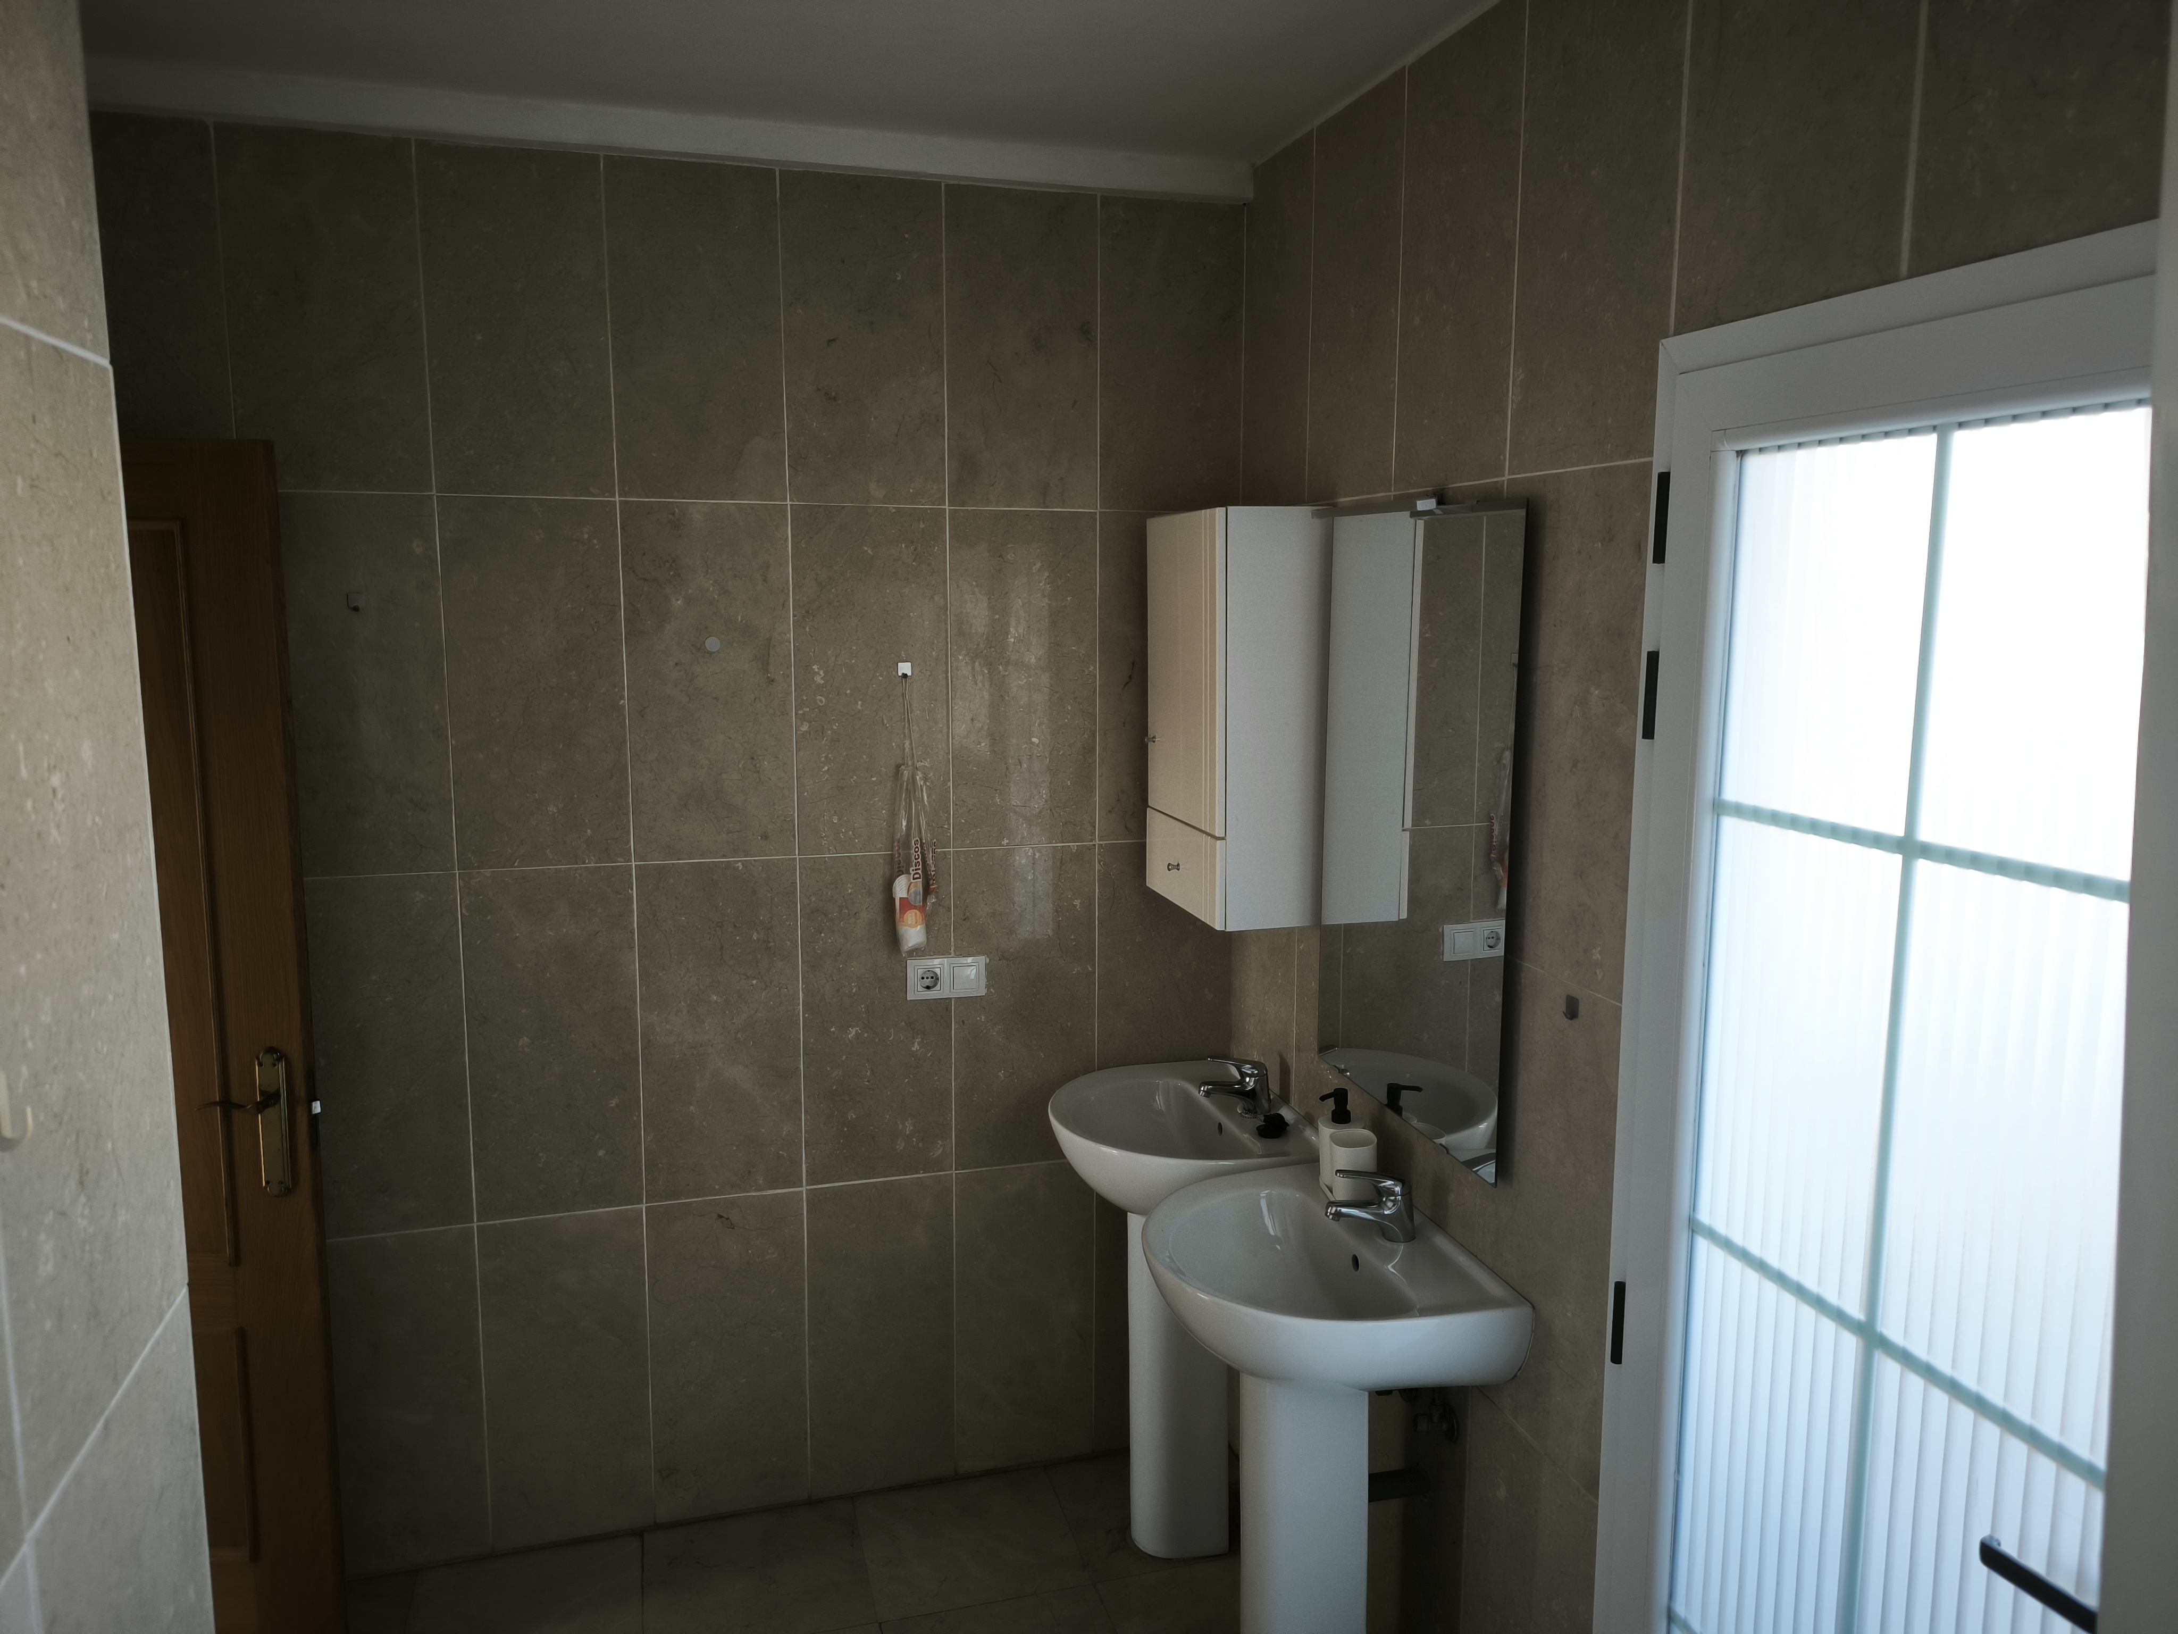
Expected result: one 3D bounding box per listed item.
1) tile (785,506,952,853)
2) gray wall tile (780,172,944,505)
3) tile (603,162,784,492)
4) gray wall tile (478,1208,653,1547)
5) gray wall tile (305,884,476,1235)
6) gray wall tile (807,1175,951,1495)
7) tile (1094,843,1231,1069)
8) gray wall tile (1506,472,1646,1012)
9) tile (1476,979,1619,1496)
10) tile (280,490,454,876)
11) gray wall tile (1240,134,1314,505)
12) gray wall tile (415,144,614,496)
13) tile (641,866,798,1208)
[{"bbox_3d":[-0.414,-0.255,2.871,0.297,0.658,0.015,-2,9,-16],"label":"tile"},{"bbox_3d":[-0.411,-0.871,2.779,0.297,0.582,0.015,-2,9,-16],"label":"gray wall tile"},{"bbox_3d":[-0.679,-0.838,2.620,0.288,0.570,0.010,-2,9,-16],"label":"tile"},{"bbox_3d":[-0.994,1.071,2.893,0.299,0.658,0.015,-2,9,-16],"label":"gray wall tile"},{"bbox_3d":[-1.246,0.419,2.644,0.288,0.639,0.010,-2,9,-16],"label":"gray wall tile"},{"bbox_3d":[-0.420,1.051,3.066,0.297,0.659,0.015,-2,9,-16],"label":"gray wall tile"},{"bbox_3d":[0.154,0.376,3.129,0.293,0.659,0.015,-2,9,-16],"label":"tile"},{"bbox_3d":[0.607,-0.112,1.906,0.010,0.639,0.325,-2,9,-16],"label":"gray wall tile"},{"bbox_3d":[0.604,0.523,2.000,0.010,0.639,0.325,-2,9,-16],"label":"tile"},{"bbox_3d":[-1.274,-0.222,2.616,0.299,0.659,0.015,-2,9,-16],"label":"tile"},{"bbox_3d":[0.352,-0.900,2.825,0.015,0.636,0.319,-2,9,-16],"label":"gray wall tile"},{"bbox_3d":[-0.959,-0.826,2.541,0.288,0.567,0.010,-2,9,-16],"label":"gray wall tile"},{"bbox_3d":[-0.685,0.398,2.804,0.288,0.639,0.010,-2,9,-16],"label":"tile"}]

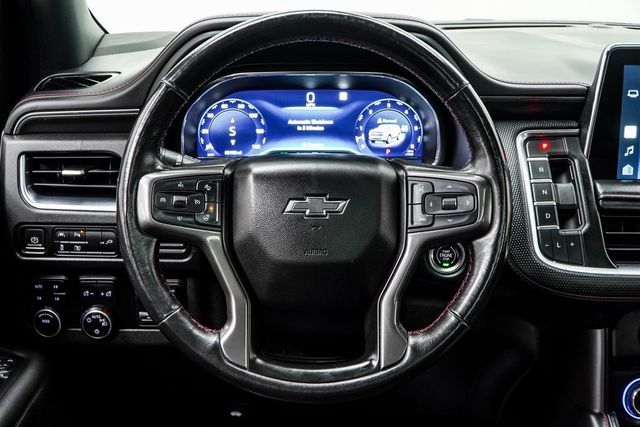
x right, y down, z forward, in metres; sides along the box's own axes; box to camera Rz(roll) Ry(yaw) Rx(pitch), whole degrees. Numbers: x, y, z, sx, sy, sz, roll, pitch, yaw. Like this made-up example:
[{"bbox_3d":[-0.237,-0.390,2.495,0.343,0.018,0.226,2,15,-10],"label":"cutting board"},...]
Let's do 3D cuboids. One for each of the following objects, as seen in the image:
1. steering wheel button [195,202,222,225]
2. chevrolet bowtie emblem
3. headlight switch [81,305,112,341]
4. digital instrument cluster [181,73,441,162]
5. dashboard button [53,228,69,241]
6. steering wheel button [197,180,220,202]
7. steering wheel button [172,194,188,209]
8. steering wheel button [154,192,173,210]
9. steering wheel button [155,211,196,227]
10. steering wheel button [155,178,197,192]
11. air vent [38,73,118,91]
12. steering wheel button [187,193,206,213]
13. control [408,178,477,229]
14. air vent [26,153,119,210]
[{"bbox_3d":[-0.110,0.001,0.738,0.024,0.024,0.008,0,0,0],"label":"steering wheel button"},{"bbox_3d":[-0.004,-0.007,0.732,0.066,0.024,0.005,0,0,0],"label":"chevrolet bowtie emblem"},{"bbox_3d":[-0.263,0.130,0.880,0.037,0.037,0.022,0,3,-3],"label":"headlight switch"},{"bbox_3d":[-0.011,-0.120,0.960,0.332,0.122,0.040,0,2,0],"label":"digital instrument cluster"},{"bbox_3d":[-0.307,0.025,0.885,0.019,0.015,0.010,0,2,-2],"label":"dashboard button"},{"bbox_3d":[-0.110,-0.022,0.738,0.024,0.022,0.008,0,0,0],"label":"steering wheel button"},{"bbox_3d":[-0.139,-0.012,0.743,0.015,0.013,0.010,0,0,0],"label":"steering wheel button"},{"bbox_3d":[-0.156,-0.012,0.745,0.018,0.018,0.009,0,0,0],"label":"steering wheel button"},{"bbox_3d":[-0.144,0.005,0.746,0.042,0.016,0.009,0,0,0],"label":"steering wheel button"},{"bbox_3d":[-0.142,-0.028,0.738,0.042,0.014,0.008,0,0,0],"label":"steering wheel button"},{"bbox_3d":[-0.322,-0.175,0.990,0.114,0.020,0.060,0,29,0],"label":"air vent"},{"bbox_3d":[-0.123,-0.011,0.745,0.019,0.019,0.009,0,0,0],"label":"steering wheel button"},{"bbox_3d":[0.123,-0.009,0.746,0.068,0.051,0.014,0,0,0],"label":"control"},{"bbox_3d":[-0.296,-0.038,0.895,0.123,0.070,0.040,0,0,-2],"label":"air vent"}]

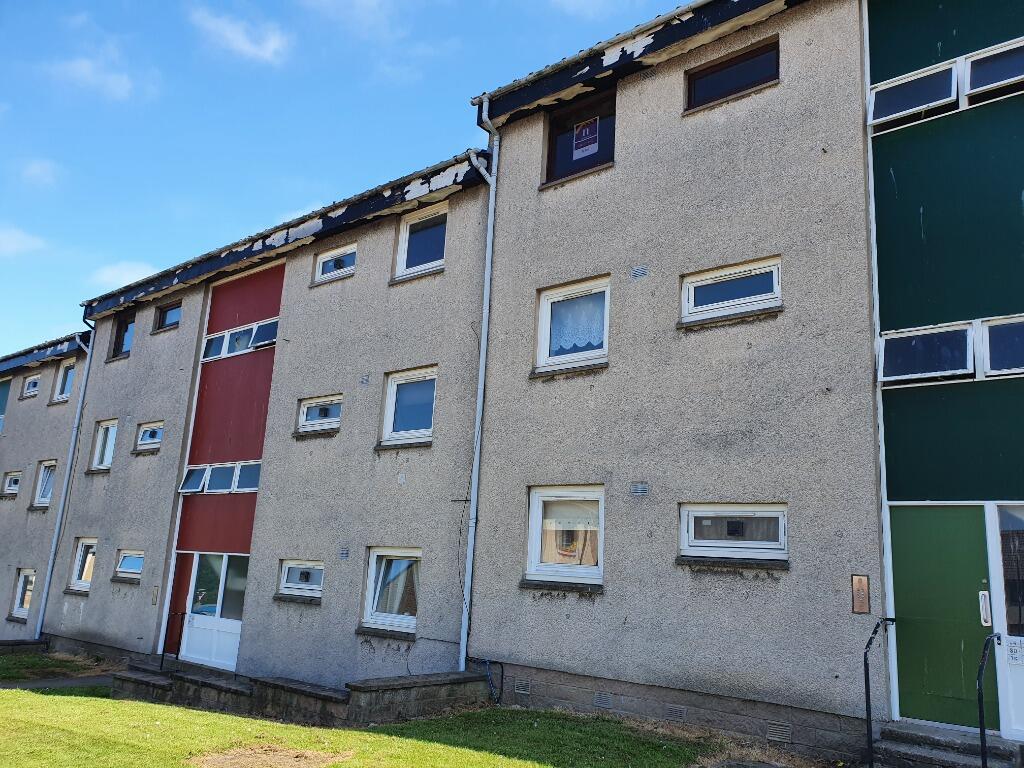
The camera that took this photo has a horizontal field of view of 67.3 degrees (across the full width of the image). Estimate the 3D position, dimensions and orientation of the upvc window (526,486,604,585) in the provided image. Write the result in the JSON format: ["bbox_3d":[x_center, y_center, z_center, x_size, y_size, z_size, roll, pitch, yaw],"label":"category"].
[{"bbox_3d":[0.721,1.919,9.849,1.210,1.198,0.100,-8,-17,38],"label":"upvc window"}]

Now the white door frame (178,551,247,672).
[{"bbox_3d":[-5.542,4.245,14.482,2.090,2.002,0.080,-8,-17,38],"label":"white door frame"}]

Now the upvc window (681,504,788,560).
[{"bbox_3d":[2.465,1.624,8.478,1.235,0.579,0.100,-8,-17,38],"label":"upvc window"}]

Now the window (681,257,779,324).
[{"bbox_3d":[2.517,-1.044,8.787,1.191,0.596,0.094,-7,-16,39],"label":"window"}]

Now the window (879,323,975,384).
[{"bbox_3d":[3.945,-0.305,7.343,0.810,0.529,0.073,-7,-25,39],"label":"window"}]

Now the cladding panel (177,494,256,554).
[{"bbox_3d":[-5.751,2.713,15.075,2.828,1.121,0.060,-8,-17,38],"label":"cladding panel"}]

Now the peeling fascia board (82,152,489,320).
[{"bbox_3d":[-5.935,-2.672,16.225,14.100,0.424,0.150,-8,-17,38],"label":"peeling fascia board"}]

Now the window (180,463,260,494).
[{"bbox_3d":[-5.725,1.877,15.277,2.861,0.591,0.100,-8,-17,38],"label":"window"}]

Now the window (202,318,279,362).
[{"bbox_3d":[-5.485,-0.867,15.532,2.947,0.627,0.105,-7,-16,39],"label":"window"}]

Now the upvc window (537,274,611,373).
[{"bbox_3d":[0.864,-0.785,10.494,1.202,1.206,0.100,-8,-17,38],"label":"upvc window"}]

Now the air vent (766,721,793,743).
[{"bbox_3d":[2.584,3.352,7.403,0.234,0.159,0.031,-7,-16,39],"label":"air vent"}]

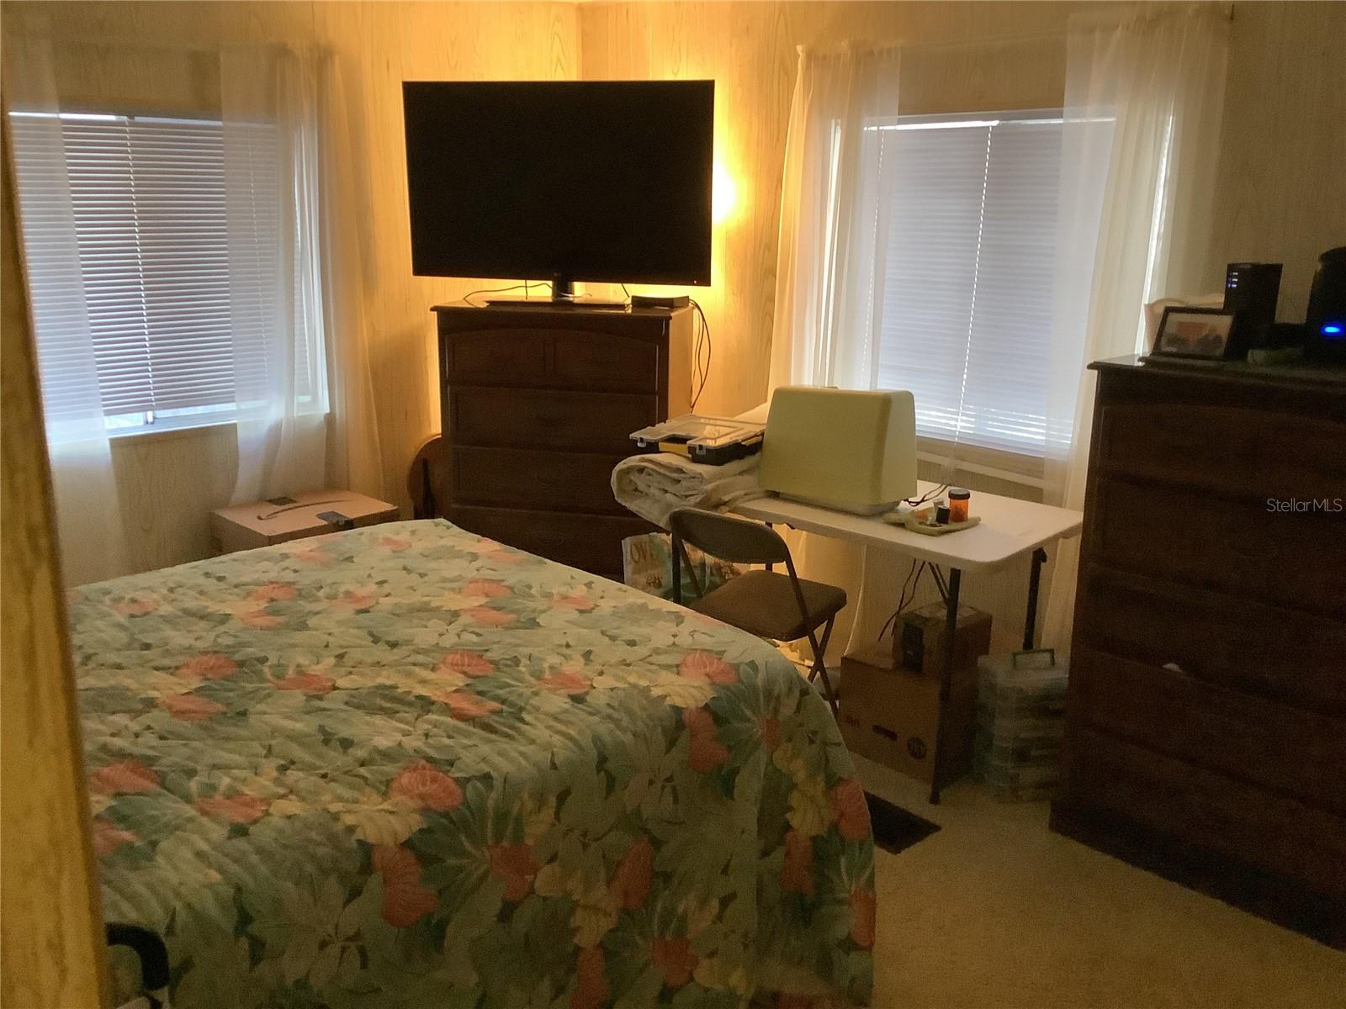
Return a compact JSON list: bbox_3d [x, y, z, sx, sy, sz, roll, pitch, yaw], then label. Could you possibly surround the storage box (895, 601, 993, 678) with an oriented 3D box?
[{"bbox_3d":[0.820,0.409,3.655,0.185,0.158,0.220,14,19,41],"label":"storage box"}]

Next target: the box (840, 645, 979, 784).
[{"bbox_3d":[0.736,0.627,3.735,0.340,0.305,0.290,13,19,40],"label":"box"}]

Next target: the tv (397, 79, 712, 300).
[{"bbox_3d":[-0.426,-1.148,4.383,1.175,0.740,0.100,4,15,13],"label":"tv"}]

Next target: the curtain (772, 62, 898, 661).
[{"bbox_3d":[0.571,-0.566,4.442,0.130,2.150,0.560,-11,19,-39],"label":"curtain"}]

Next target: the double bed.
[{"bbox_3d":[-0.901,0.660,2.827,2.100,0.630,1.820,-11,19,-39],"label":"double bed"}]

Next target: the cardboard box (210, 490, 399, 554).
[{"bbox_3d":[-1.425,0.228,4.751,0.420,0.420,0.570,14,19,42],"label":"cardboard box"}]

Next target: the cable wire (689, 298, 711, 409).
[{"bbox_3d":[0.104,-0.574,4.583,0.100,0.440,0.090,3,15,9],"label":"cable wire"}]

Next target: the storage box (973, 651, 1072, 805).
[{"bbox_3d":[1.074,0.639,3.577,0.310,0.370,0.240,0,14,-5],"label":"storage box"}]

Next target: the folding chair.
[{"bbox_3d":[0.274,0.362,3.814,0.460,0.760,0.500,10,17,32],"label":"folding chair"}]

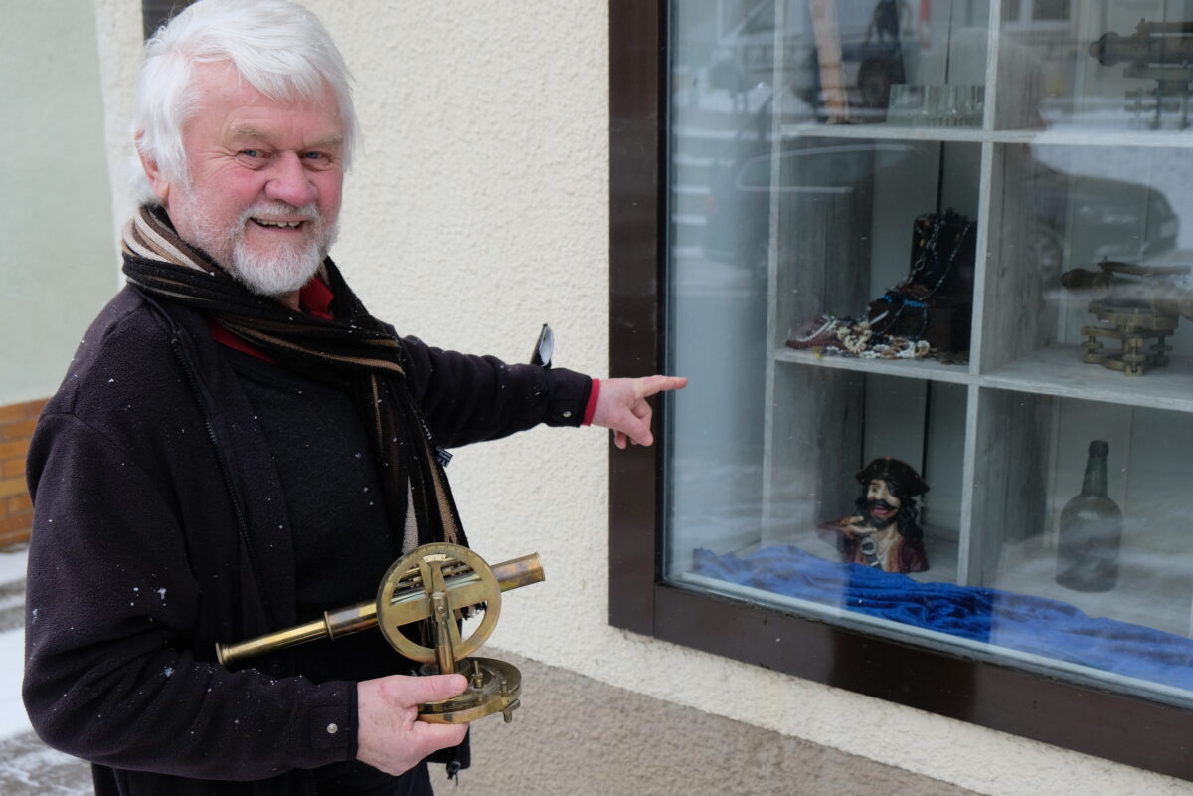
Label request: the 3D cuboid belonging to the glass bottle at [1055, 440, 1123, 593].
[{"bbox_3d":[0.771,0.180,2.321,0.095,0.230,0.095,9,15,35],"label":"glass bottle"}]

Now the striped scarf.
[{"bbox_3d":[-0.297,0.004,1.429,0.260,0.360,0.300,-10,16,-38],"label":"striped scarf"}]

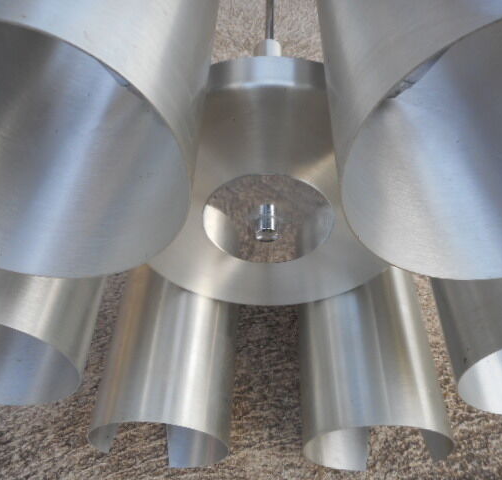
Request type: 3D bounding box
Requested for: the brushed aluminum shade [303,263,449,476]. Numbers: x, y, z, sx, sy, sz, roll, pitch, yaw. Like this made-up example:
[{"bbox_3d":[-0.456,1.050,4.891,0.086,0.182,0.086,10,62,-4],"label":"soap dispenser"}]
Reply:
[{"bbox_3d":[0.088,0.069,0.381,0.100,0.095,0.200,-23,43,27],"label":"brushed aluminum shade"}]

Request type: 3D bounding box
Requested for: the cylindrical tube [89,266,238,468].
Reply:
[{"bbox_3d":[-0.060,0.070,0.391,0.100,0.095,0.200,23,45,-22],"label":"cylindrical tube"}]

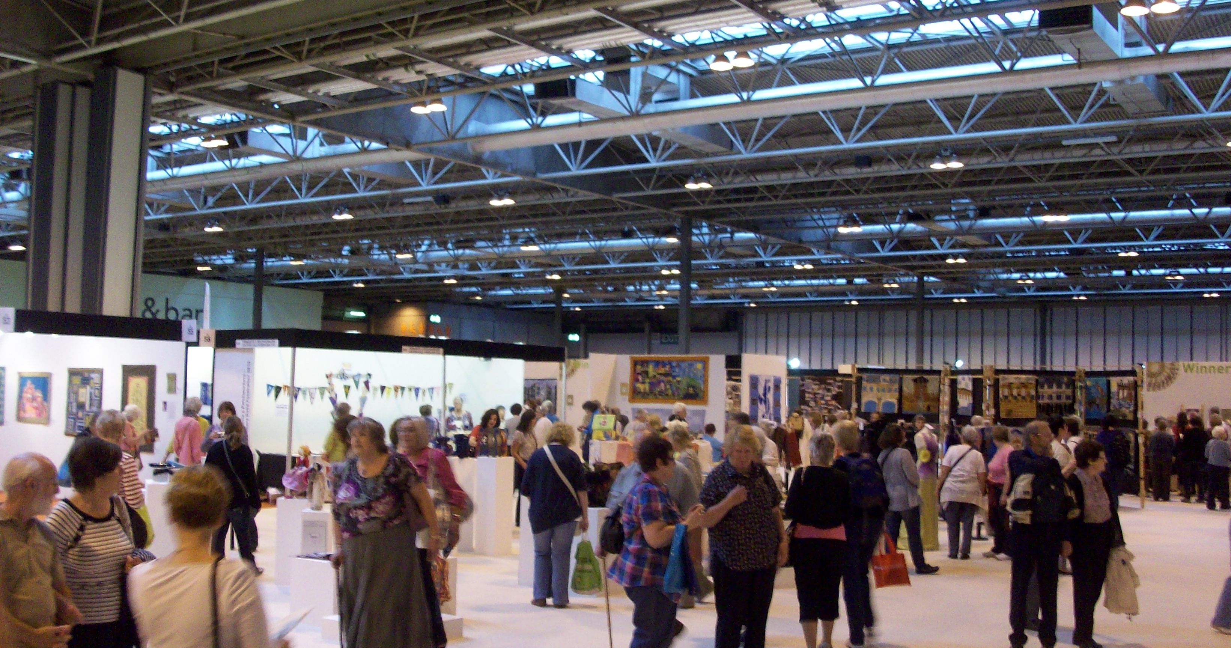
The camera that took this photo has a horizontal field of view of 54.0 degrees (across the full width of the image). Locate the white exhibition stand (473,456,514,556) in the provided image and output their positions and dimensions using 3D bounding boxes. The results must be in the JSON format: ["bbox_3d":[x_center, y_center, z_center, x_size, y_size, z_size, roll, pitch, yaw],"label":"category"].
[{"bbox_3d":[-1.341,2.007,13.434,0.290,1.070,0.290,-1,-4,32],"label":"white exhibition stand"}]

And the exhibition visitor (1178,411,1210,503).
[{"bbox_3d":[10.931,2.512,22.817,0.480,1.680,0.360,1,-3,12],"label":"exhibition visitor"}]

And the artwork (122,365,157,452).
[{"bbox_3d":[-5.443,0.962,13.801,0.610,0.970,0.030,-1,-4,32],"label":"artwork"}]

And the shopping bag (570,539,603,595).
[{"bbox_3d":[-0.239,2.080,10.354,0.280,0.470,0.140,2,-3,-6],"label":"shopping bag"}]

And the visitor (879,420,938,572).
[{"bbox_3d":[3.144,1.852,13.038,0.500,1.540,0.480,-1,-4,41],"label":"visitor"}]

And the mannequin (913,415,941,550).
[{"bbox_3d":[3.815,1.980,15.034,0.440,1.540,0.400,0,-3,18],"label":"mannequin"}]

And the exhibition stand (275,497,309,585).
[{"bbox_3d":[-2.968,2.014,11.272,0.300,0.790,0.300,2,-4,-3],"label":"exhibition stand"}]

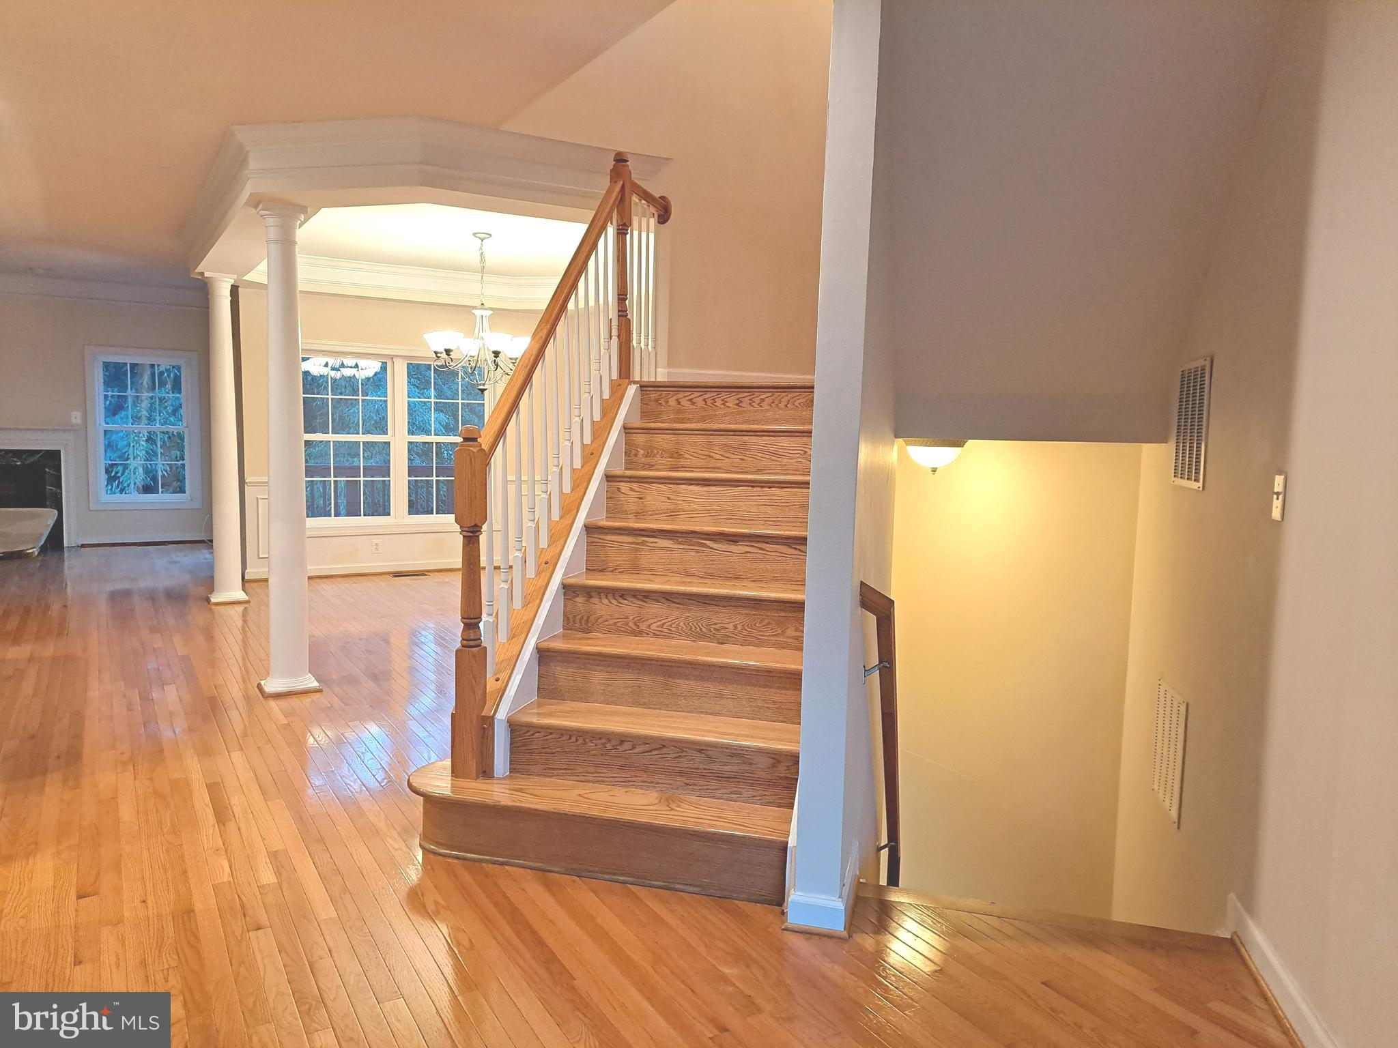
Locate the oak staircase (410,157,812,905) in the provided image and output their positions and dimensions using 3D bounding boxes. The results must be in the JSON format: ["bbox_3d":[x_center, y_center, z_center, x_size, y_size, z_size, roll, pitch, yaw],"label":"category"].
[{"bbox_3d":[-0.067,-0.314,3.848,1.277,2.630,2.140,3,6,14],"label":"oak staircase"}]

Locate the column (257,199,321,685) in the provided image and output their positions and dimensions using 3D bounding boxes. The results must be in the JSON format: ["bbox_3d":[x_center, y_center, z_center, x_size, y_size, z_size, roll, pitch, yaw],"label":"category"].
[{"bbox_3d":[-2.079,-0.364,4.879,0.270,2.430,0.270,-2,6,-31],"label":"column"}]

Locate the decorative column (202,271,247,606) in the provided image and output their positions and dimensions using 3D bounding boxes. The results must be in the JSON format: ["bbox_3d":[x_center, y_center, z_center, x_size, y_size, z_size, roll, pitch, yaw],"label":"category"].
[{"bbox_3d":[-3.544,-0.629,7.266,0.270,2.430,0.270,-2,6,-31],"label":"decorative column"}]

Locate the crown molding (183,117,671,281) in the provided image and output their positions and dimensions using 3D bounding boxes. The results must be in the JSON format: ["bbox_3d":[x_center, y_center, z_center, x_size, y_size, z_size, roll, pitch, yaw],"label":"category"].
[{"bbox_3d":[-1.995,-1.842,6.024,1.960,0.300,3.830,-2,6,-31],"label":"crown molding"}]

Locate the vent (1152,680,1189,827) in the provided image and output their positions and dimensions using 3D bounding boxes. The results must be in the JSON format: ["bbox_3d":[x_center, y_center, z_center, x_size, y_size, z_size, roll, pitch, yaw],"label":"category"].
[{"bbox_3d":[1.687,0.814,3.503,0.020,0.437,0.427,3,6,14],"label":"vent"}]

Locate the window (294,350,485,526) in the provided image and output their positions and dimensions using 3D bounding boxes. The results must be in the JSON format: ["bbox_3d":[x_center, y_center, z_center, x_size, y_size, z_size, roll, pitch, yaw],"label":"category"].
[{"bbox_3d":[-2.748,-0.761,8.872,1.800,1.580,0.100,-2,6,-31],"label":"window"}]

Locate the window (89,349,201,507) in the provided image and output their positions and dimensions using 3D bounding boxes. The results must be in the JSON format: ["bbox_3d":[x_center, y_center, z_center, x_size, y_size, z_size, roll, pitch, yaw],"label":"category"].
[{"bbox_3d":[-5.961,-1.008,10.450,1.050,1.715,0.100,-2,6,-31],"label":"window"}]

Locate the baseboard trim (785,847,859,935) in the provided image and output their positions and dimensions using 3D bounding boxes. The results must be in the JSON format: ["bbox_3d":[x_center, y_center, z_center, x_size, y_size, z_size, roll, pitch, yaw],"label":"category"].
[{"bbox_3d":[0.358,1.060,2.835,0.180,0.110,0.350,3,6,14],"label":"baseboard trim"}]

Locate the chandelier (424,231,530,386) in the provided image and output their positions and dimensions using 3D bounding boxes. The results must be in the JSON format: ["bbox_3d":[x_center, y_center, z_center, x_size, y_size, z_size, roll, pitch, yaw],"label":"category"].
[{"bbox_3d":[-1.559,-1.501,6.958,0.780,1.134,0.780,-2,6,-31],"label":"chandelier"}]

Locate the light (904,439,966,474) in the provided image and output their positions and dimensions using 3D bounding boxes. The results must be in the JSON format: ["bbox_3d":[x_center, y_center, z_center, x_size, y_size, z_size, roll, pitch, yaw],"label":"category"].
[{"bbox_3d":[1.041,-0.306,4.277,0.285,0.165,0.285,3,6,14],"label":"light"}]

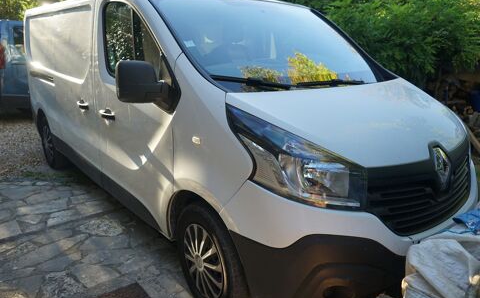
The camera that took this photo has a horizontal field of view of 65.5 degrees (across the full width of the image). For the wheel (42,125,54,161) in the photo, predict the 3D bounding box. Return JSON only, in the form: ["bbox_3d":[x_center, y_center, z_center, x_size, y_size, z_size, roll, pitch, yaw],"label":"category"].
[{"bbox_3d":[-2.397,-0.081,4.806,0.160,0.430,0.430,-12,20,-38],"label":"wheel"}]

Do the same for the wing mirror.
[{"bbox_3d":[-0.526,-0.348,2.042,0.250,0.270,0.230,-12,20,-38],"label":"wing mirror"}]

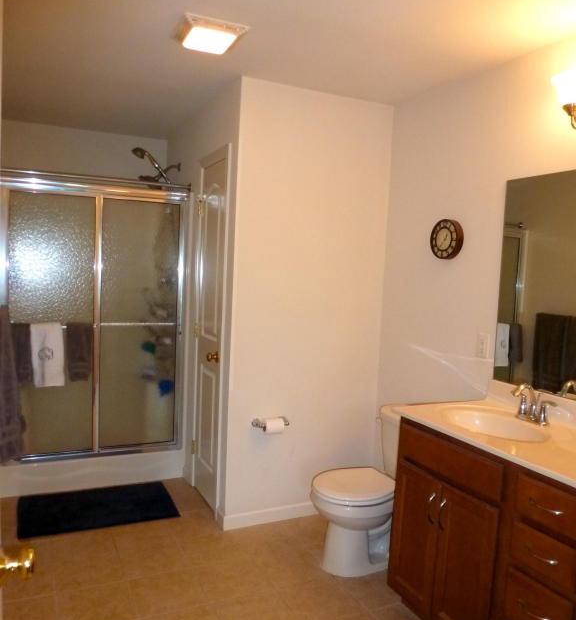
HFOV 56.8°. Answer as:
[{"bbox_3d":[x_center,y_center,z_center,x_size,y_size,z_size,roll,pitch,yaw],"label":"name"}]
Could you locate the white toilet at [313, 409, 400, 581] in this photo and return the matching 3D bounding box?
[{"bbox_3d":[0.445,0.908,2.714,0.710,0.720,0.420,1,4,-26],"label":"white toilet"}]

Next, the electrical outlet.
[{"bbox_3d":[0.930,0.173,2.549,0.008,0.115,0.076,1,4,-26],"label":"electrical outlet"}]

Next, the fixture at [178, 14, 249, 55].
[{"bbox_3d":[-0.341,-1.158,2.263,0.265,0.050,0.270,1,4,-26],"label":"fixture"}]

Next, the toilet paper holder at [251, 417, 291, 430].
[{"bbox_3d":[-0.096,0.629,2.950,0.195,0.065,0.090,1,4,-26],"label":"toilet paper holder"}]

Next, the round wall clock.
[{"bbox_3d":[0.819,-0.362,2.747,0.045,0.200,0.200,1,4,-26],"label":"round wall clock"}]

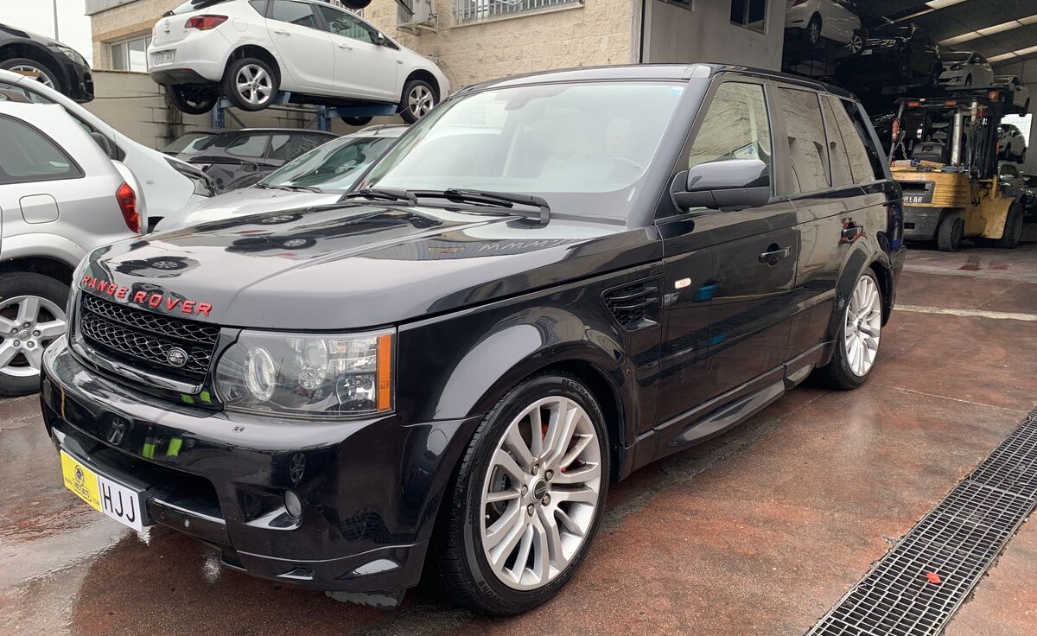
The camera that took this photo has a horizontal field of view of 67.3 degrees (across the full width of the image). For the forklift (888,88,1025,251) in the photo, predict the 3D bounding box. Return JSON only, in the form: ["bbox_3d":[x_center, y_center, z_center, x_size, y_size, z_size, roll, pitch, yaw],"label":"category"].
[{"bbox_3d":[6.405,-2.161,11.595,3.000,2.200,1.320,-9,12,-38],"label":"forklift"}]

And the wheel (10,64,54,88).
[{"bbox_3d":[-4.810,-2.184,7.574,0.495,0.495,0.210,-7,12,-41],"label":"wheel"}]

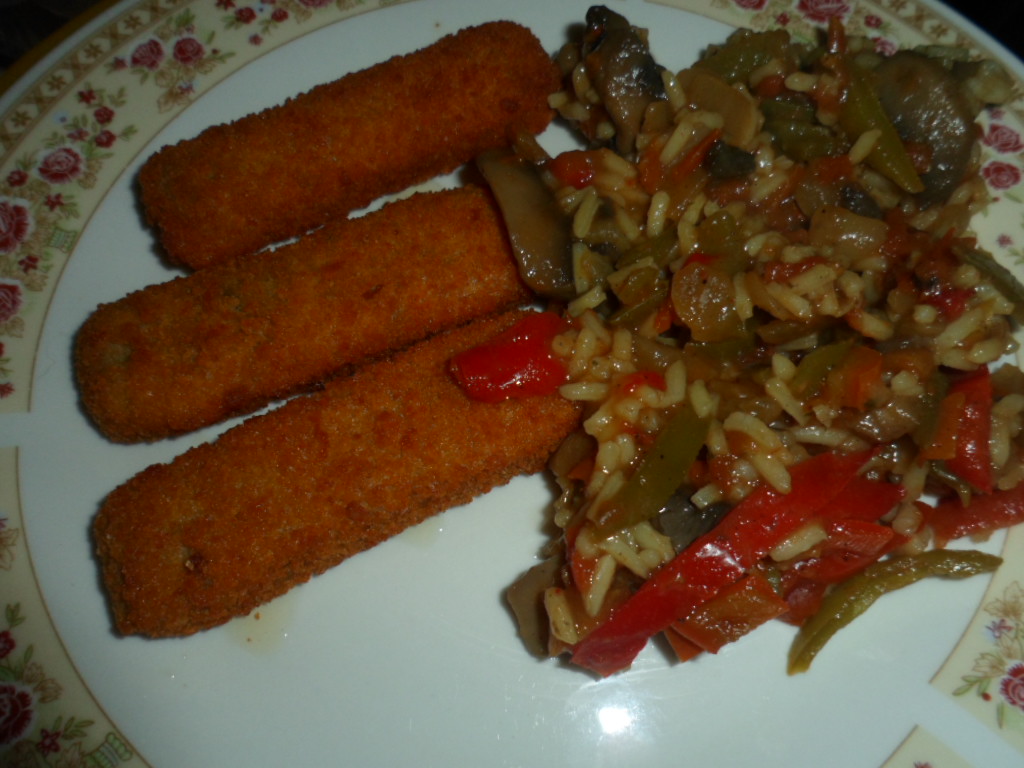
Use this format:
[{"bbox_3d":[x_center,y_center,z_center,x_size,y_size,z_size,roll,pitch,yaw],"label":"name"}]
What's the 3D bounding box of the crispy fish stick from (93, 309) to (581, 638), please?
[{"bbox_3d":[-0.031,0.015,0.144,0.090,0.016,0.030,-25,68,-9],"label":"crispy fish stick"}]

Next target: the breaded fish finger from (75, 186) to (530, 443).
[{"bbox_3d":[-0.040,-0.016,0.158,0.093,0.017,0.029,-20,67,-7],"label":"breaded fish finger"}]

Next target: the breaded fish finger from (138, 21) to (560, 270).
[{"bbox_3d":[-0.035,-0.055,0.175,0.095,0.017,0.028,-26,68,-9],"label":"breaded fish finger"}]

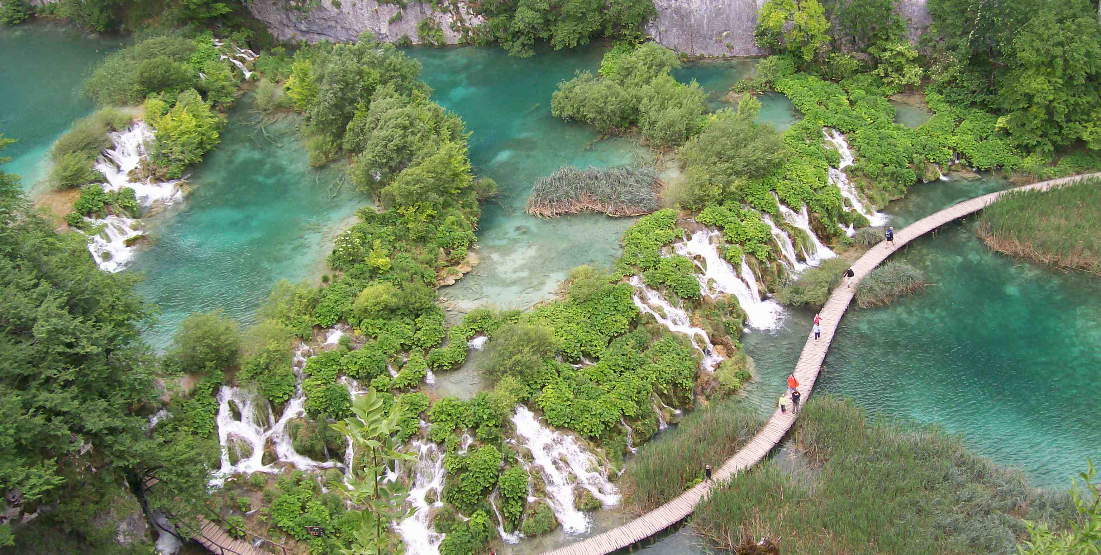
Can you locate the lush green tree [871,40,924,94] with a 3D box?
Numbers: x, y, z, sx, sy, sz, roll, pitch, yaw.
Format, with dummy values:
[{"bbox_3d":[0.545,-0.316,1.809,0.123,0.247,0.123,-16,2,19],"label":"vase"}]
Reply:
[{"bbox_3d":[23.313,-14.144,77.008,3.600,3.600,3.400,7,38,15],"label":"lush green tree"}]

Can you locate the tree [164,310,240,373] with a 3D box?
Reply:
[{"bbox_3d":[-17.558,3.379,58.014,4.000,3.500,3.800,-17,38,-17],"label":"tree"}]

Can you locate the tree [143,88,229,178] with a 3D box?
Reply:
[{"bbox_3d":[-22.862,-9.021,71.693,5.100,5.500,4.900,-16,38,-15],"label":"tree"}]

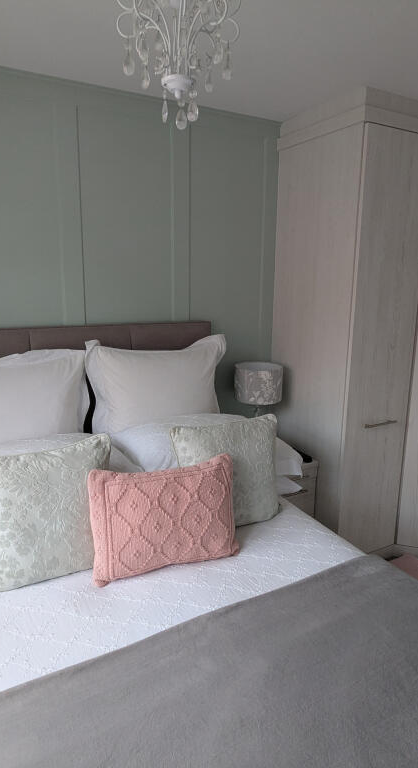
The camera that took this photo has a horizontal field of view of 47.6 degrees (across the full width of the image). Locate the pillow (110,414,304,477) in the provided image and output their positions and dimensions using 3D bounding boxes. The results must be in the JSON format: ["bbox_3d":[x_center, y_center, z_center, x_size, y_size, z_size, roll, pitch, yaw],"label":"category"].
[{"bbox_3d":[-0.040,0.290,2.105,0.760,0.185,0.480,-6,23,-28],"label":"pillow"}]

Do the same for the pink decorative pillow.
[{"bbox_3d":[-0.138,0.442,1.581,0.490,0.357,0.140,-4,-2,-20],"label":"pink decorative pillow"}]

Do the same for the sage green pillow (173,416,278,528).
[{"bbox_3d":[0.079,0.350,1.863,0.434,0.417,0.140,-5,3,-23],"label":"sage green pillow"}]

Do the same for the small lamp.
[{"bbox_3d":[0.265,0.161,2.599,0.250,0.505,0.250,-6,14,-28],"label":"small lamp"}]

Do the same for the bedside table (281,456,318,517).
[{"bbox_3d":[0.309,0.701,2.726,0.390,0.605,0.475,-6,14,-28],"label":"bedside table"}]

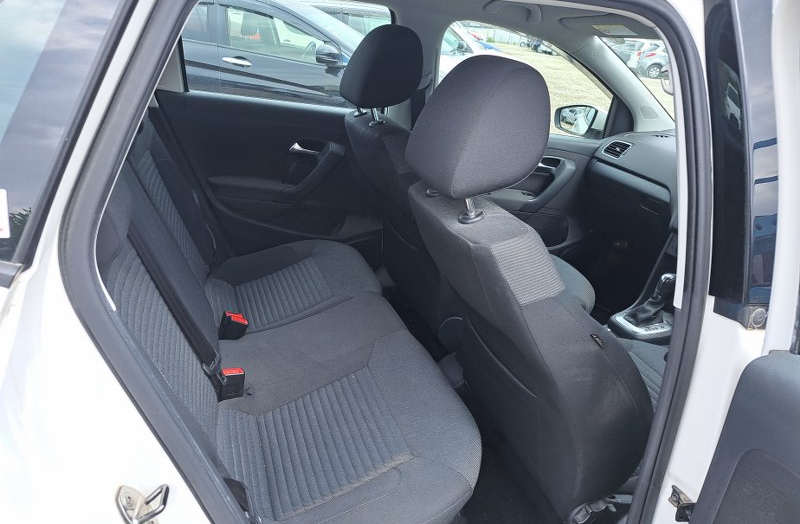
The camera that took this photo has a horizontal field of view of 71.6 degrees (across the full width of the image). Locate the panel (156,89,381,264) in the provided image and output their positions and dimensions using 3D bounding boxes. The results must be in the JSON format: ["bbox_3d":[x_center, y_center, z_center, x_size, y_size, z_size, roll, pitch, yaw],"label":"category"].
[{"bbox_3d":[-0.412,-0.265,1.975,0.770,0.670,0.100,-5,24,-19],"label":"panel"}]

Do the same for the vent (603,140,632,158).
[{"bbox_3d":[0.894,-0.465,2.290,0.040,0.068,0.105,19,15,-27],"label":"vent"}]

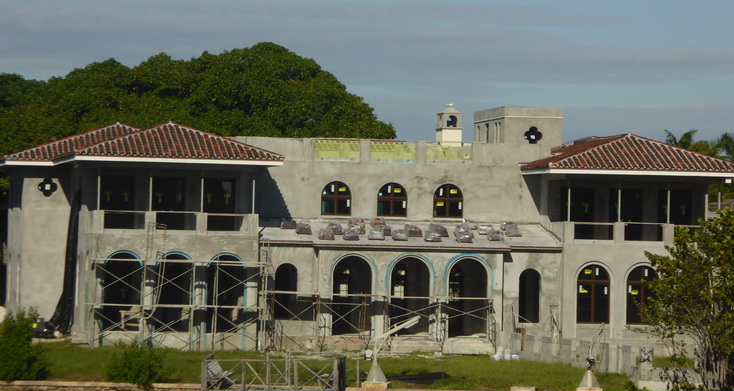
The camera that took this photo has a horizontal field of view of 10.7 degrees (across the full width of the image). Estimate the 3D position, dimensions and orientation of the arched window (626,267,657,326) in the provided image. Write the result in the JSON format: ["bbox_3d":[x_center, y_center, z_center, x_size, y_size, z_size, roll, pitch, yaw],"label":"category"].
[{"bbox_3d":[12.125,4.389,172.228,1.467,2.590,0.180,1,-1,-10],"label":"arched window"}]

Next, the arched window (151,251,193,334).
[{"bbox_3d":[-8.315,4.147,168.622,1.730,3.438,0.300,1,-1,-10],"label":"arched window"}]

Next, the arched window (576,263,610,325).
[{"bbox_3d":[9.941,4.329,171.843,1.483,2.588,0.180,1,-1,-10],"label":"arched window"}]

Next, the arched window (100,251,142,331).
[{"bbox_3d":[-10.462,4.095,168.244,1.766,3.473,0.300,1,-1,-10],"label":"arched window"}]

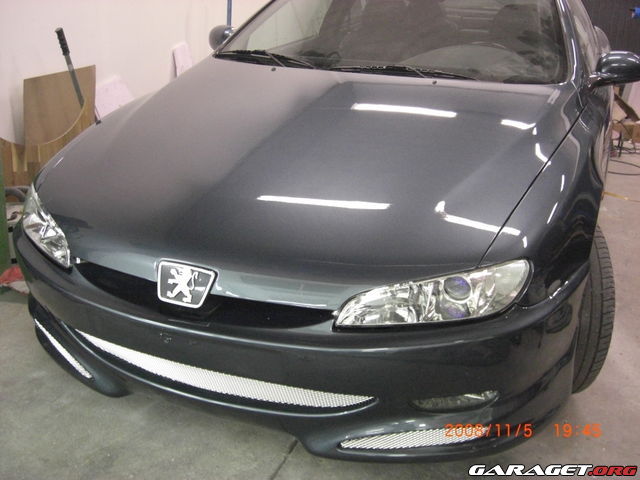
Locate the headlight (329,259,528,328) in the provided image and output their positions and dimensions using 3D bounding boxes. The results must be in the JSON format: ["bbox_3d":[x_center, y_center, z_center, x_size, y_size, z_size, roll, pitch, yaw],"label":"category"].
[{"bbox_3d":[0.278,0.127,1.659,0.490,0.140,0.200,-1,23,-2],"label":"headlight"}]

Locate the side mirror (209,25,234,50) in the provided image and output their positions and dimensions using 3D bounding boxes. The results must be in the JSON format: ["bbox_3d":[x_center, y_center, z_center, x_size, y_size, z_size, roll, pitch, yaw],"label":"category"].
[{"bbox_3d":[-0.435,-0.934,3.287,0.185,0.130,0.110,10,25,21],"label":"side mirror"}]

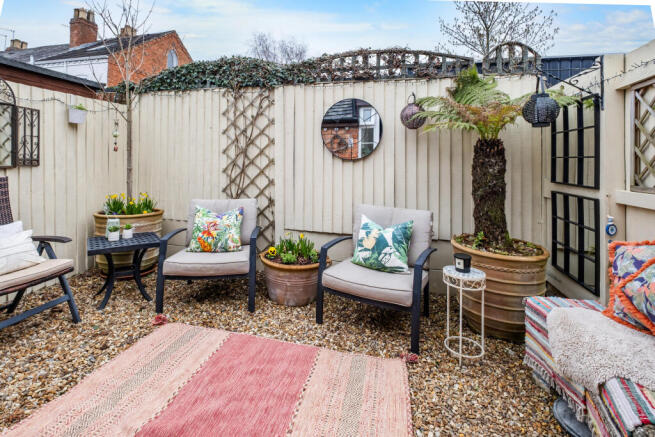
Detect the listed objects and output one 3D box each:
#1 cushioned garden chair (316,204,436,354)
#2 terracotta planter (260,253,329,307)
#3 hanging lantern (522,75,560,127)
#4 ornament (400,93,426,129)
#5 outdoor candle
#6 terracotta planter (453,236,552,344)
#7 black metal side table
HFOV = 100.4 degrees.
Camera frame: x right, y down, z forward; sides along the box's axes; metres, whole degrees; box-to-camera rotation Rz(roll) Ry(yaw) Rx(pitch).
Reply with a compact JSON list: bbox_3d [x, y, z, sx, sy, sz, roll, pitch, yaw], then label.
[{"bbox_3d":[0.410,0.319,1.954,0.680,0.790,0.680,4,8,28],"label":"cushioned garden chair"},{"bbox_3d":[-0.270,0.500,2.328,0.570,0.340,0.570,0,7,0],"label":"terracotta planter"},{"bbox_3d":[1.410,-0.768,1.800,0.195,0.285,0.195,0,7,0],"label":"hanging lantern"},{"bbox_3d":[0.670,-0.831,2.135,0.190,0.250,0.190,0,7,0],"label":"ornament"},{"bbox_3d":[0.722,0.235,1.460,0.080,0.088,0.080,-7,10,-43],"label":"outdoor candle"},{"bbox_3d":[1.130,0.458,1.850,0.570,0.540,0.570,0,7,0],"label":"terracotta planter"},{"bbox_3d":[-1.720,0.437,2.351,0.480,0.460,0.480,-5,9,-35],"label":"black metal side table"}]

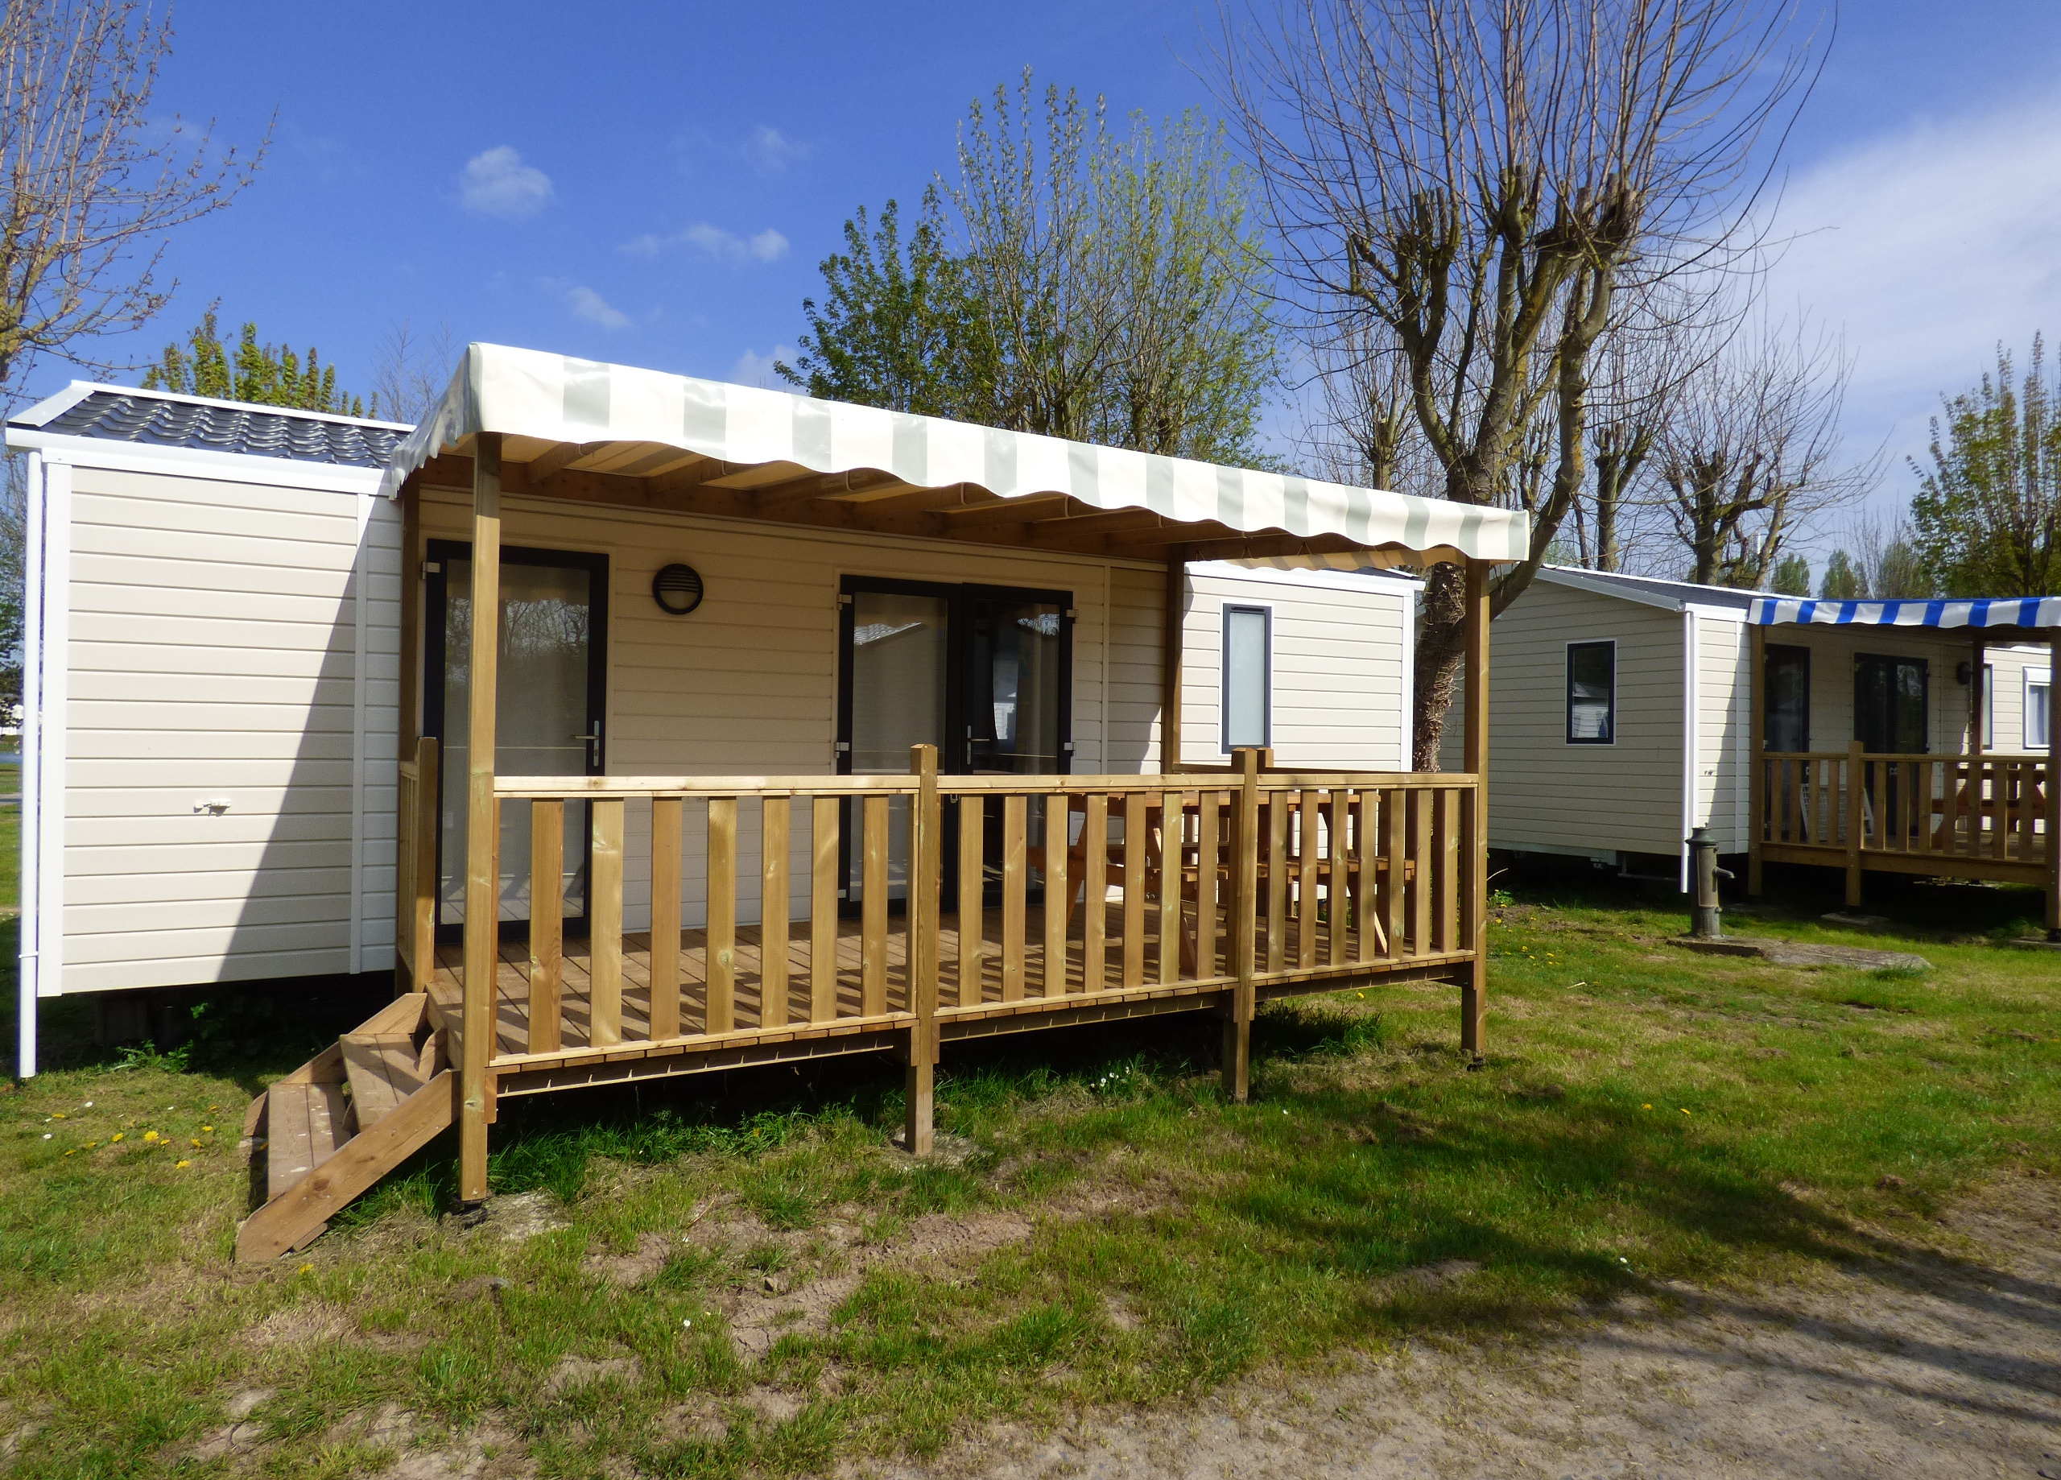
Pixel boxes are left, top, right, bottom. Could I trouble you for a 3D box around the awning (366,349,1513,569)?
[{"bbox_3d":[-0.273,-1.170,6.030,5.043,0.550,2.726,1,-1,-30],"label":"awning"}]

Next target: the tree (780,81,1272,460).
[{"bbox_3d":[0.000,-4.000,17.000,6.900,10.900,6.600,1,-1,0],"label":"tree"}]

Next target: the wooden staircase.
[{"bbox_3d":[-2.369,1.255,4.132,0.570,0.499,1.331,1,-1,-30],"label":"wooden staircase"}]

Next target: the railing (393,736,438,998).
[{"bbox_3d":[-2.769,0.535,5.375,0.070,1.062,1.178,1,-1,-30],"label":"railing"}]

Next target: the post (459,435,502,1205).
[{"bbox_3d":[-1.713,0.191,3.708,0.070,2.438,0.070,1,-1,-30],"label":"post"}]

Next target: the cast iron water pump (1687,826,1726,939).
[{"bbox_3d":[5.505,1.141,9.625,0.250,0.920,0.350,1,0,-34],"label":"cast iron water pump"}]

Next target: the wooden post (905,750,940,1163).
[{"bbox_3d":[-0.407,0.783,4.475,0.070,1.523,0.070,1,-1,-30],"label":"wooden post"}]

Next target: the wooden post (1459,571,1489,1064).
[{"bbox_3d":[2.270,0.304,6.057,0.070,2.522,0.070,1,-1,-30],"label":"wooden post"}]

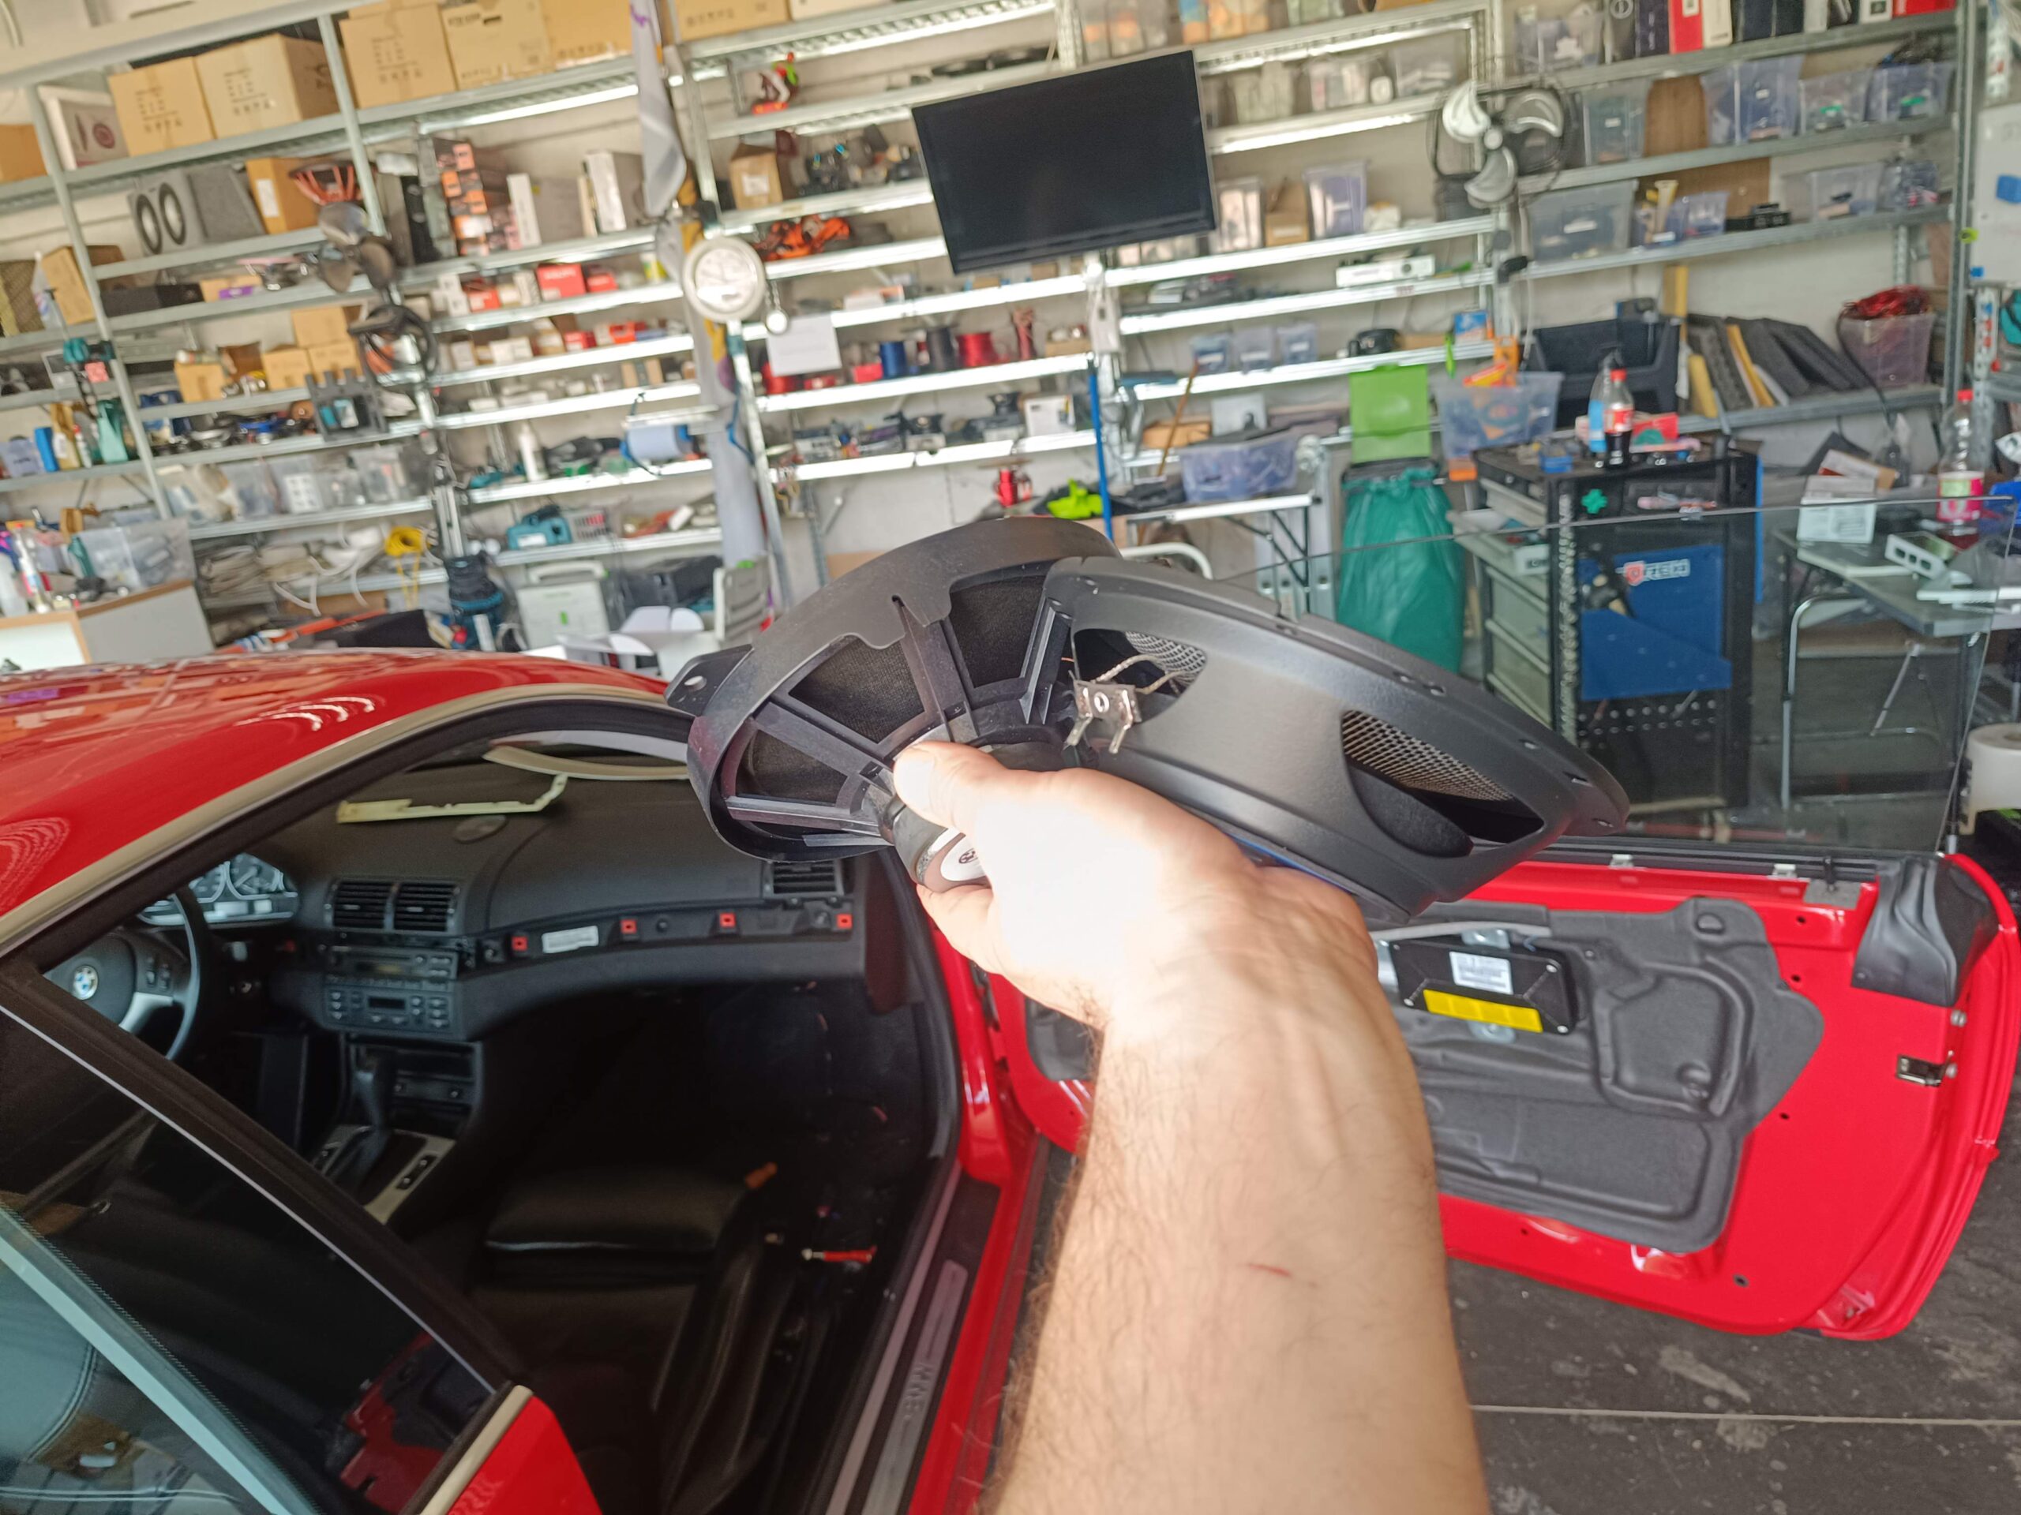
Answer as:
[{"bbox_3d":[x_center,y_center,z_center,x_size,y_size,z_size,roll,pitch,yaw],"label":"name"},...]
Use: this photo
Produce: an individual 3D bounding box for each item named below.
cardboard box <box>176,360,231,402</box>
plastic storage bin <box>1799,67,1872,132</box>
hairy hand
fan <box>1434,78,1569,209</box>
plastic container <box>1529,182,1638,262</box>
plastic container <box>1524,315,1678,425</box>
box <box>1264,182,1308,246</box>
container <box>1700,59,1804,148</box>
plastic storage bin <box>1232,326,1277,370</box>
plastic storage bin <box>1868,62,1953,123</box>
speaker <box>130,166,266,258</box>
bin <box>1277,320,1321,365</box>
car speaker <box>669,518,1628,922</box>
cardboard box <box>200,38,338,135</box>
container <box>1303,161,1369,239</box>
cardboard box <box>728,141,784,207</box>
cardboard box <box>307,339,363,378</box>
[{"bbox_3d":[-2.912,-1.392,5.151,0.192,0.132,0.150,-4,18,13],"label":"cardboard box"},{"bbox_3d":[2.317,-1.862,4.011,0.176,0.129,0.260,-4,18,13],"label":"plastic storage bin"},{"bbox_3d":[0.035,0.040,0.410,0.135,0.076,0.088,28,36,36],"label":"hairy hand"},{"bbox_3d":[1.450,-1.813,4.130,0.365,0.370,0.200,-4,17,15],"label":"fan"},{"bbox_3d":[1.846,-1.735,4.569,0.303,0.203,0.280,-4,17,15],"label":"plastic container"},{"bbox_3d":[1.975,-1.304,4.736,0.446,0.315,0.340,-4,17,15],"label":"plastic container"},{"bbox_3d":[0.849,-1.669,4.309,0.125,0.176,0.150,-4,18,13],"label":"box"},{"bbox_3d":[2.326,-2.036,4.398,0.184,0.226,0.380,-4,17,15],"label":"container"},{"bbox_3d":[0.785,-1.305,4.463,0.132,0.116,0.180,-4,18,13],"label":"plastic storage bin"},{"bbox_3d":[2.518,-1.871,3.968,0.171,0.129,0.260,-4,18,13],"label":"plastic storage bin"},{"bbox_3d":[-3.349,-2.204,5.761,0.480,0.290,0.250,5,21,37],"label":"speaker"},{"bbox_3d":[0.996,-1.432,4.824,0.132,0.124,0.190,-4,17,15],"label":"bin"},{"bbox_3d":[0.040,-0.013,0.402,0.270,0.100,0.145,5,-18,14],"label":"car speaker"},{"bbox_3d":[-2.529,-2.306,4.876,0.337,0.261,0.360,-4,18,13],"label":"cardboard box"},{"bbox_3d":[1.096,-1.861,4.706,0.199,0.215,0.280,-4,17,15],"label":"container"},{"bbox_3d":[-0.883,-2.070,5.033,0.174,0.197,0.140,-4,17,15],"label":"cardboard box"},{"bbox_3d":[-2.659,-1.579,5.635,0.206,0.150,0.150,-4,17,15],"label":"cardboard box"}]

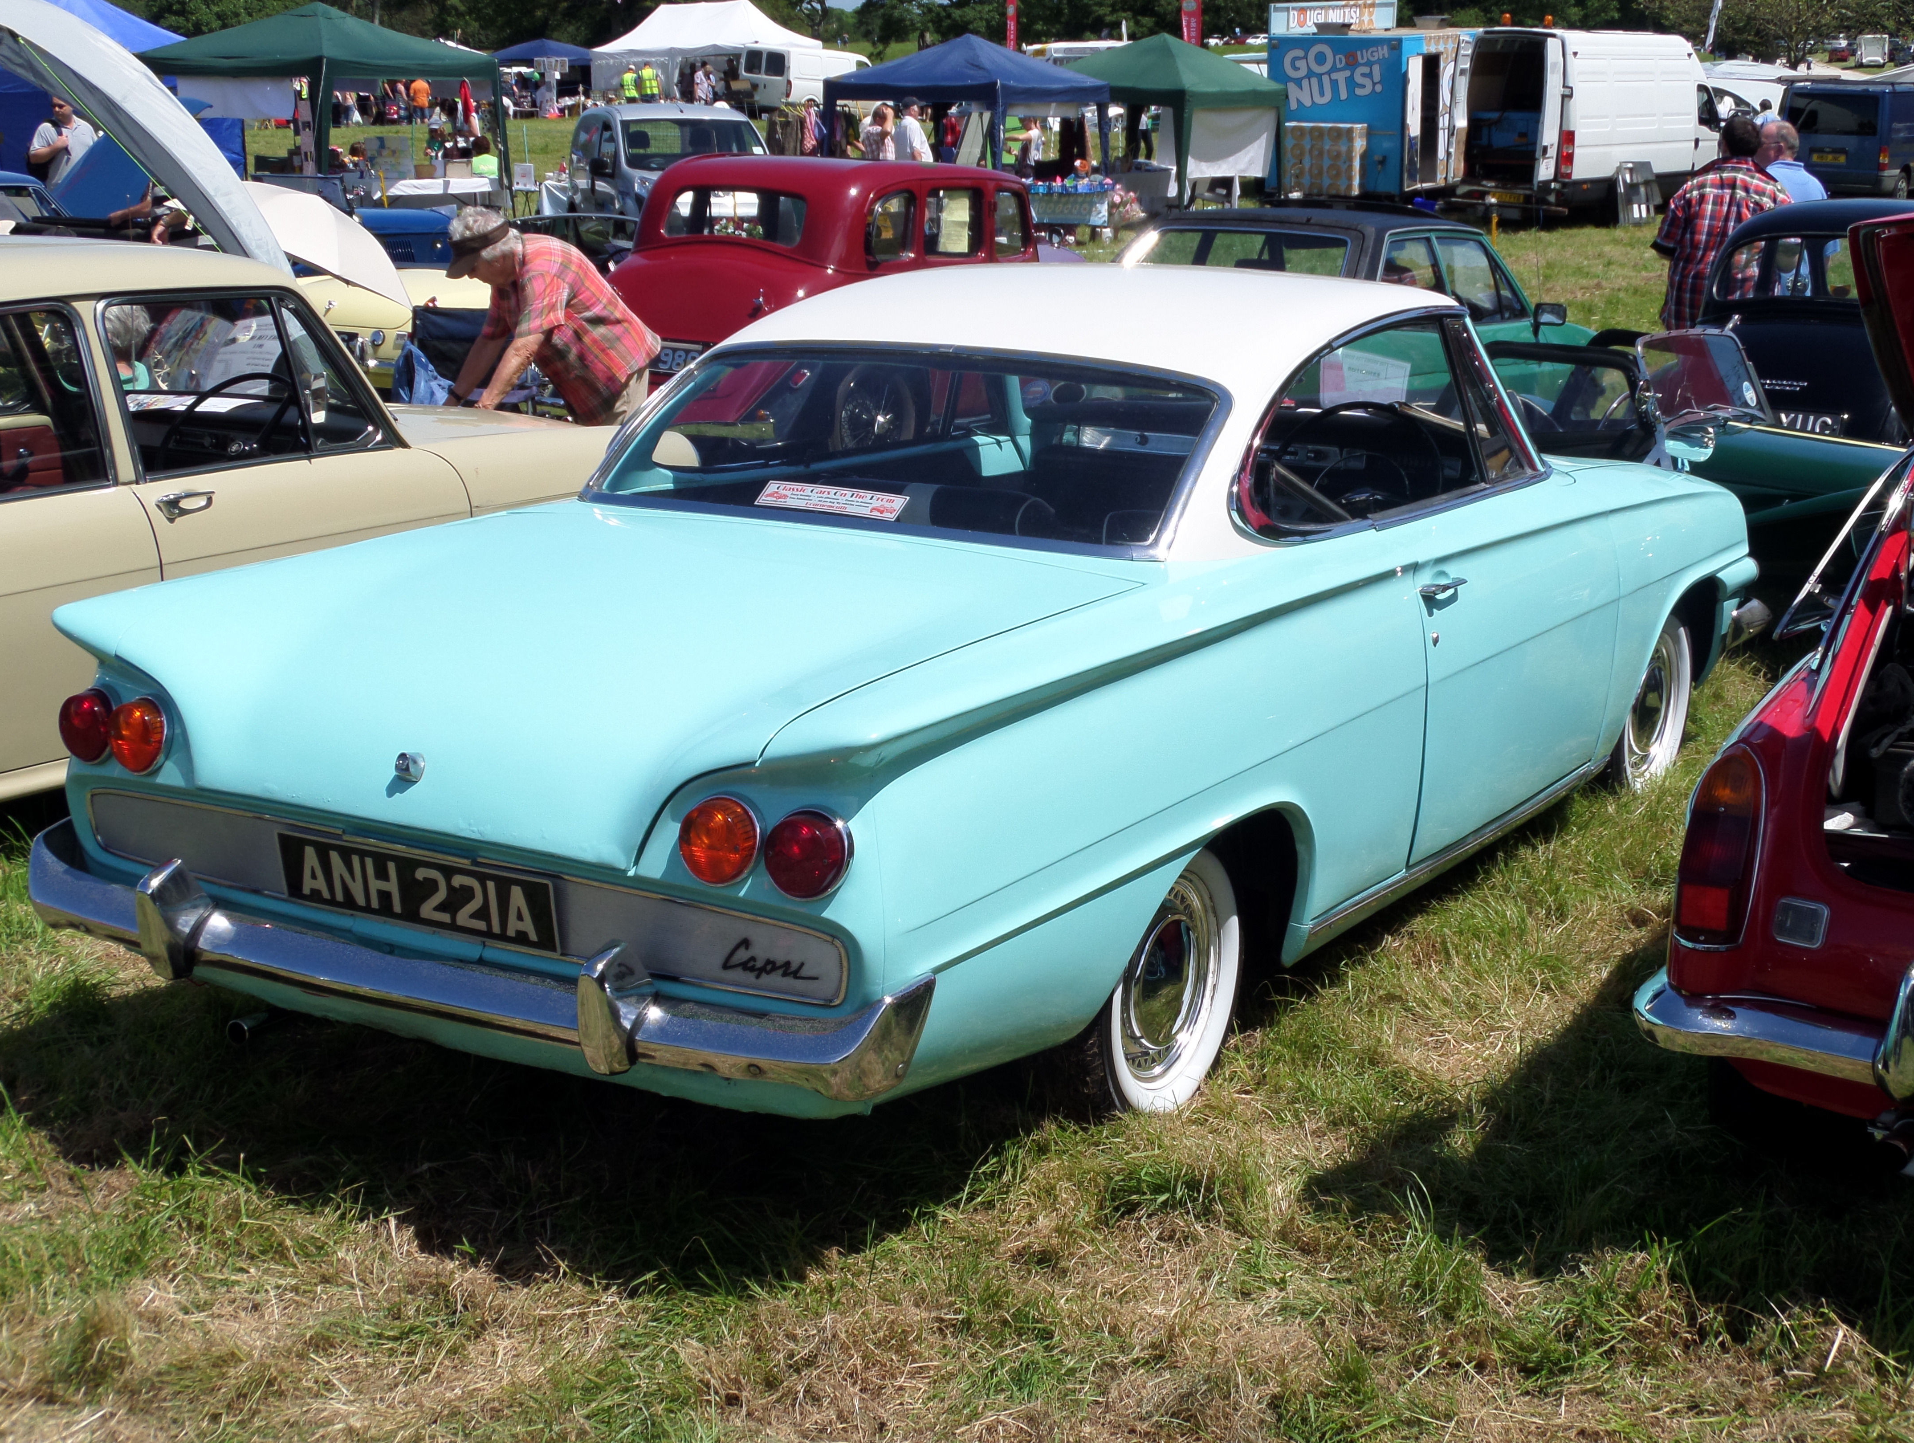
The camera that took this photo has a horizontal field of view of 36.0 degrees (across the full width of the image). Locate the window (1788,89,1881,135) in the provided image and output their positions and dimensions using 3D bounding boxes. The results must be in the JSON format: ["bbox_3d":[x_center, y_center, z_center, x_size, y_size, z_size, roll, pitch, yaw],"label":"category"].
[{"bbox_3d":[13.409,-9.277,45.000,1.420,0.630,0.080,9,9,34],"label":"window"}]

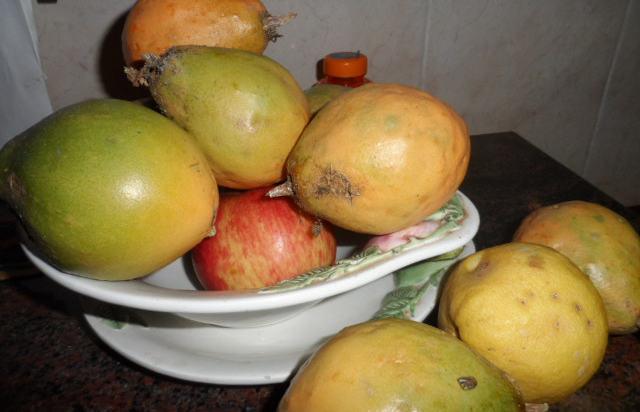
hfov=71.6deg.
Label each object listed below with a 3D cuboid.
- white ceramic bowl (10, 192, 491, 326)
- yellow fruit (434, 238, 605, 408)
[{"bbox_3d":[-0.041,0.009,0.306,0.280,0.063,0.263,-1,27,0],"label":"white ceramic bowl"},{"bbox_3d":[0.094,0.054,0.210,0.071,0.069,0.075,-14,30,-23],"label":"yellow fruit"}]

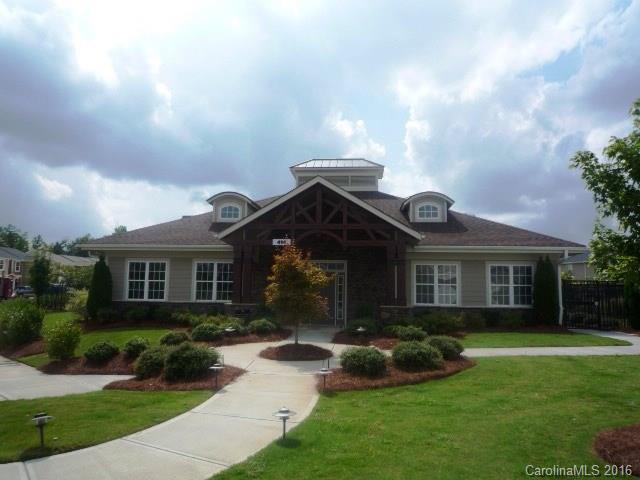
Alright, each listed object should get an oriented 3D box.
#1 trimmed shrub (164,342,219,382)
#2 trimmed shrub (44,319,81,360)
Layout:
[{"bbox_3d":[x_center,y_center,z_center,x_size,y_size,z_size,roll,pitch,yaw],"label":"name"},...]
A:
[{"bbox_3d":[-2.107,1.981,7.613,0.873,0.616,0.785,2,-5,-15],"label":"trimmed shrub"},{"bbox_3d":[-5.328,2.055,9.604,0.618,0.826,0.587,4,-6,-28],"label":"trimmed shrub"}]

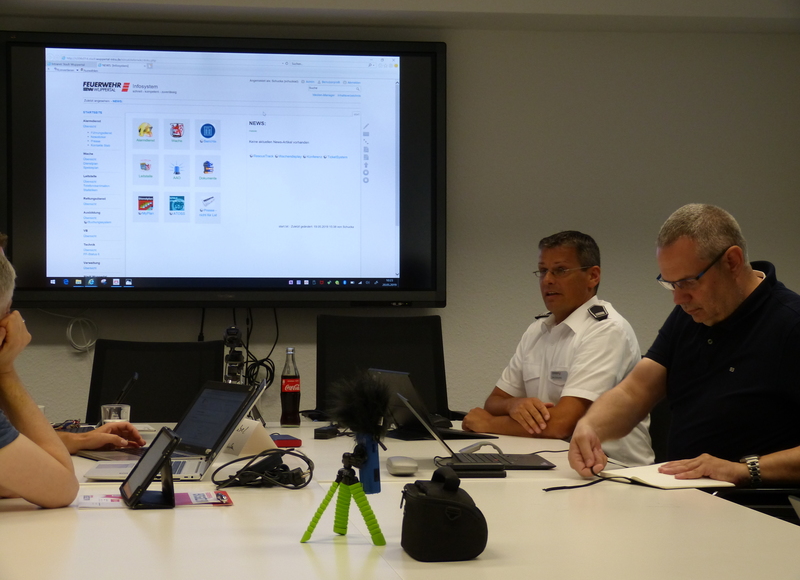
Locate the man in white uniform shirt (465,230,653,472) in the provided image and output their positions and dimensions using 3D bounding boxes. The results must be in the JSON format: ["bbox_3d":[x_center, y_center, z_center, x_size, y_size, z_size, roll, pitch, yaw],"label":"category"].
[{"bbox_3d":[0.435,0.489,5.080,0.720,1.310,0.560,0,0,-35],"label":"man in white uniform shirt"}]

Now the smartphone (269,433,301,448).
[{"bbox_3d":[-0.306,0.406,4.810,0.076,0.017,0.148,0,0,-15],"label":"smartphone"}]

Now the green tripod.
[{"bbox_3d":[-0.096,0.343,3.010,0.138,0.151,0.138,0,0,0],"label":"green tripod"}]

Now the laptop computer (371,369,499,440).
[{"bbox_3d":[0.092,0.322,5.165,0.272,0.184,0.300,0,0,-23],"label":"laptop computer"}]

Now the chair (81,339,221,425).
[{"bbox_3d":[-0.835,0.657,6.200,0.600,0.970,0.600,0,0,-6],"label":"chair"}]

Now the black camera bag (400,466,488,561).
[{"bbox_3d":[0.072,0.350,2.867,0.113,0.138,0.160,0,0,-10],"label":"black camera bag"}]

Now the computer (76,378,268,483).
[{"bbox_3d":[-0.500,0.313,4.090,0.390,0.206,0.360,0,0,-4],"label":"computer"}]

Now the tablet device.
[{"bbox_3d":[-0.493,0.350,3.575,0.107,0.135,0.260,0,0,-13],"label":"tablet device"}]

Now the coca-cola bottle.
[{"bbox_3d":[-0.331,0.296,5.460,0.060,0.240,0.060,0,0,0],"label":"coca-cola bottle"}]

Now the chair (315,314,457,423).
[{"bbox_3d":[-0.055,0.617,6.200,0.600,1.050,0.600,0,0,-6],"label":"chair"}]

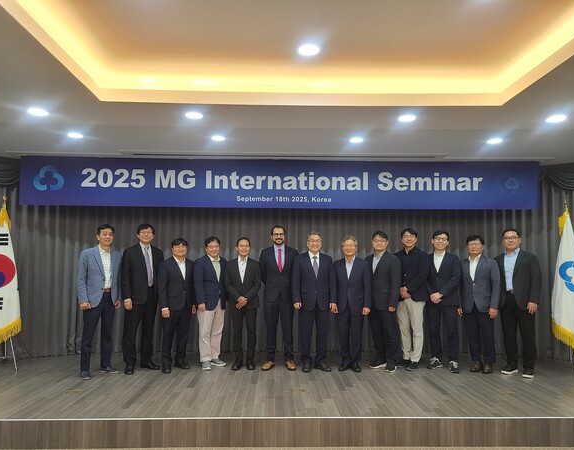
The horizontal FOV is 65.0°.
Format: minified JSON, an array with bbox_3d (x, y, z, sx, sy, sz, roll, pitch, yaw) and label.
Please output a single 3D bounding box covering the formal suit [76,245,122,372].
[{"bbox_3d":[-2.258,0.990,5.401,0.510,1.500,0.340,4,-6,-33],"label":"formal suit"}]

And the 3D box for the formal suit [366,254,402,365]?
[{"bbox_3d":[1.210,1.023,5.684,0.480,1.402,0.300,-3,-6,30],"label":"formal suit"}]

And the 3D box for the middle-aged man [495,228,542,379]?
[{"bbox_3d":[2.833,0.921,5.518,0.540,1.744,0.360,-4,-7,37],"label":"middle-aged man"}]

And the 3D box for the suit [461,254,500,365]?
[{"bbox_3d":[2.396,1.030,5.581,0.500,1.327,0.310,-3,-6,31],"label":"suit"}]

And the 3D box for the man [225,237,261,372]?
[{"bbox_3d":[-0.555,0.972,5.751,0.490,1.654,0.320,1,-5,-6],"label":"man"}]

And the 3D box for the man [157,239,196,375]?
[{"bbox_3d":[-1.393,0.979,5.686,0.480,1.620,0.340,3,-6,-27],"label":"man"}]

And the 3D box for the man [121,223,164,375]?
[{"bbox_3d":[-1.803,0.873,5.628,0.530,1.817,0.350,5,-7,-40],"label":"man"}]

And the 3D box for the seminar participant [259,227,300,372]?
[{"bbox_3d":[-0.095,0.901,5.729,0.510,1.796,0.320,1,-5,-4],"label":"seminar participant"}]

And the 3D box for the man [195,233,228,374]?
[{"bbox_3d":[-0.975,0.973,5.749,0.470,1.659,0.360,3,-6,-32],"label":"man"}]

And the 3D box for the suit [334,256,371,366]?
[{"bbox_3d":[0.826,1.087,5.686,0.480,1.363,0.290,-1,-5,13],"label":"suit"}]

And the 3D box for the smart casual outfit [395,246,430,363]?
[{"bbox_3d":[1.630,1.032,5.855,0.480,1.493,0.290,-3,-6,36],"label":"smart casual outfit"}]

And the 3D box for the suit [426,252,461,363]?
[{"bbox_3d":[1.994,1.046,5.742,0.480,1.378,0.340,-2,-6,27],"label":"suit"}]

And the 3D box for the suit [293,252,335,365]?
[{"bbox_3d":[0.332,1.029,5.647,0.560,1.367,0.300,0,-5,0],"label":"suit"}]

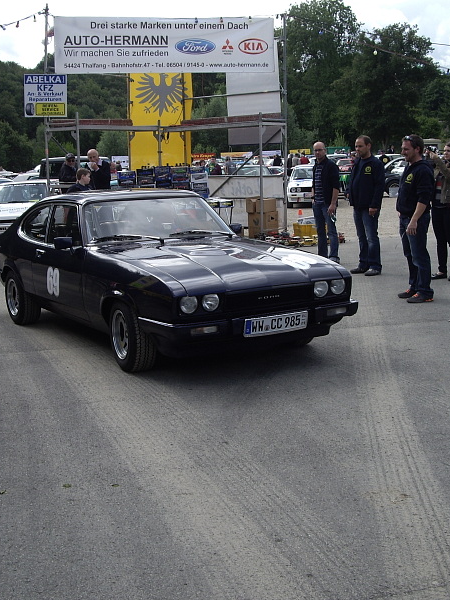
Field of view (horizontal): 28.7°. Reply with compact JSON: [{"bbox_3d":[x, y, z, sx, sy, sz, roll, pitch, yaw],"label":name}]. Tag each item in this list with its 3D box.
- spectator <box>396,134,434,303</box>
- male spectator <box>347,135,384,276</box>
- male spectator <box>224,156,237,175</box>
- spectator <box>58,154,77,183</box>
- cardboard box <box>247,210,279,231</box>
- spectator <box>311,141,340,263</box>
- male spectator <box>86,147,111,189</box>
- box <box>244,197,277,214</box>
[{"bbox_3d":[2.054,-0.899,9.520,0.380,1.750,0.500,-5,9,-24],"label":"spectator"},{"bbox_3d":[1.898,-1.304,11.865,0.360,1.820,0.520,-9,11,-42],"label":"male spectator"},{"bbox_3d":[0.235,-4.352,32.132,0.500,1.760,0.360,-7,10,-30],"label":"male spectator"},{"bbox_3d":[-3.025,-1.927,16.869,0.520,1.770,0.380,-6,10,-29],"label":"spectator"},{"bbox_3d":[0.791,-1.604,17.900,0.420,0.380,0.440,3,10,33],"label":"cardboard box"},{"bbox_3d":[1.580,-1.558,13.667,0.360,1.790,0.500,-9,11,-40],"label":"spectator"},{"bbox_3d":[-1.966,-1.457,13.736,0.540,1.790,0.400,3,10,25],"label":"male spectator"},{"bbox_3d":[0.746,-1.921,17.950,0.470,0.310,0.420,-7,10,-28],"label":"box"}]

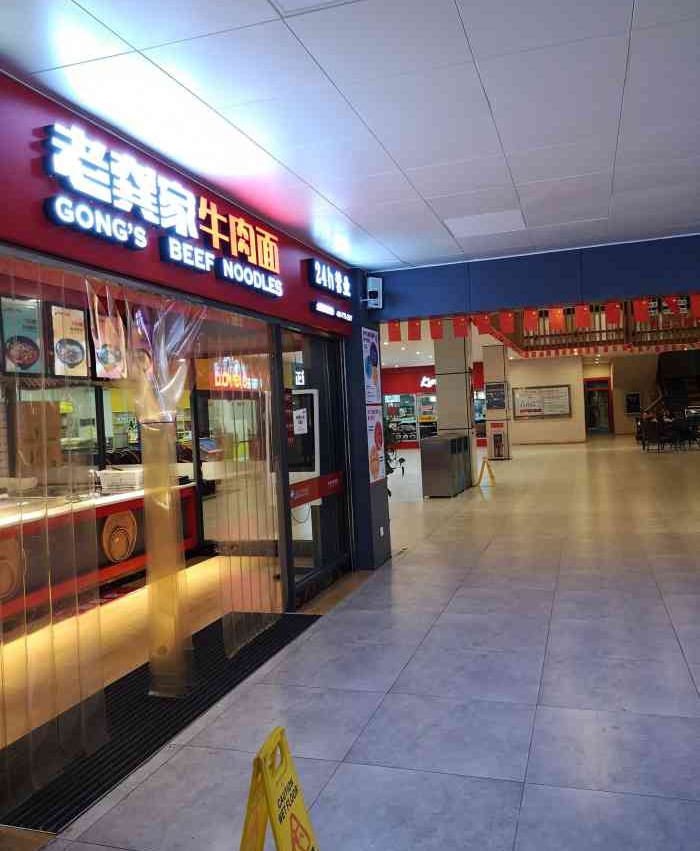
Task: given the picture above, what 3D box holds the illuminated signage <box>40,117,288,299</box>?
[{"bbox_3d":[-0.906,-1.120,4.220,0.060,0.425,2.395,-2,1,18],"label":"illuminated signage"}]

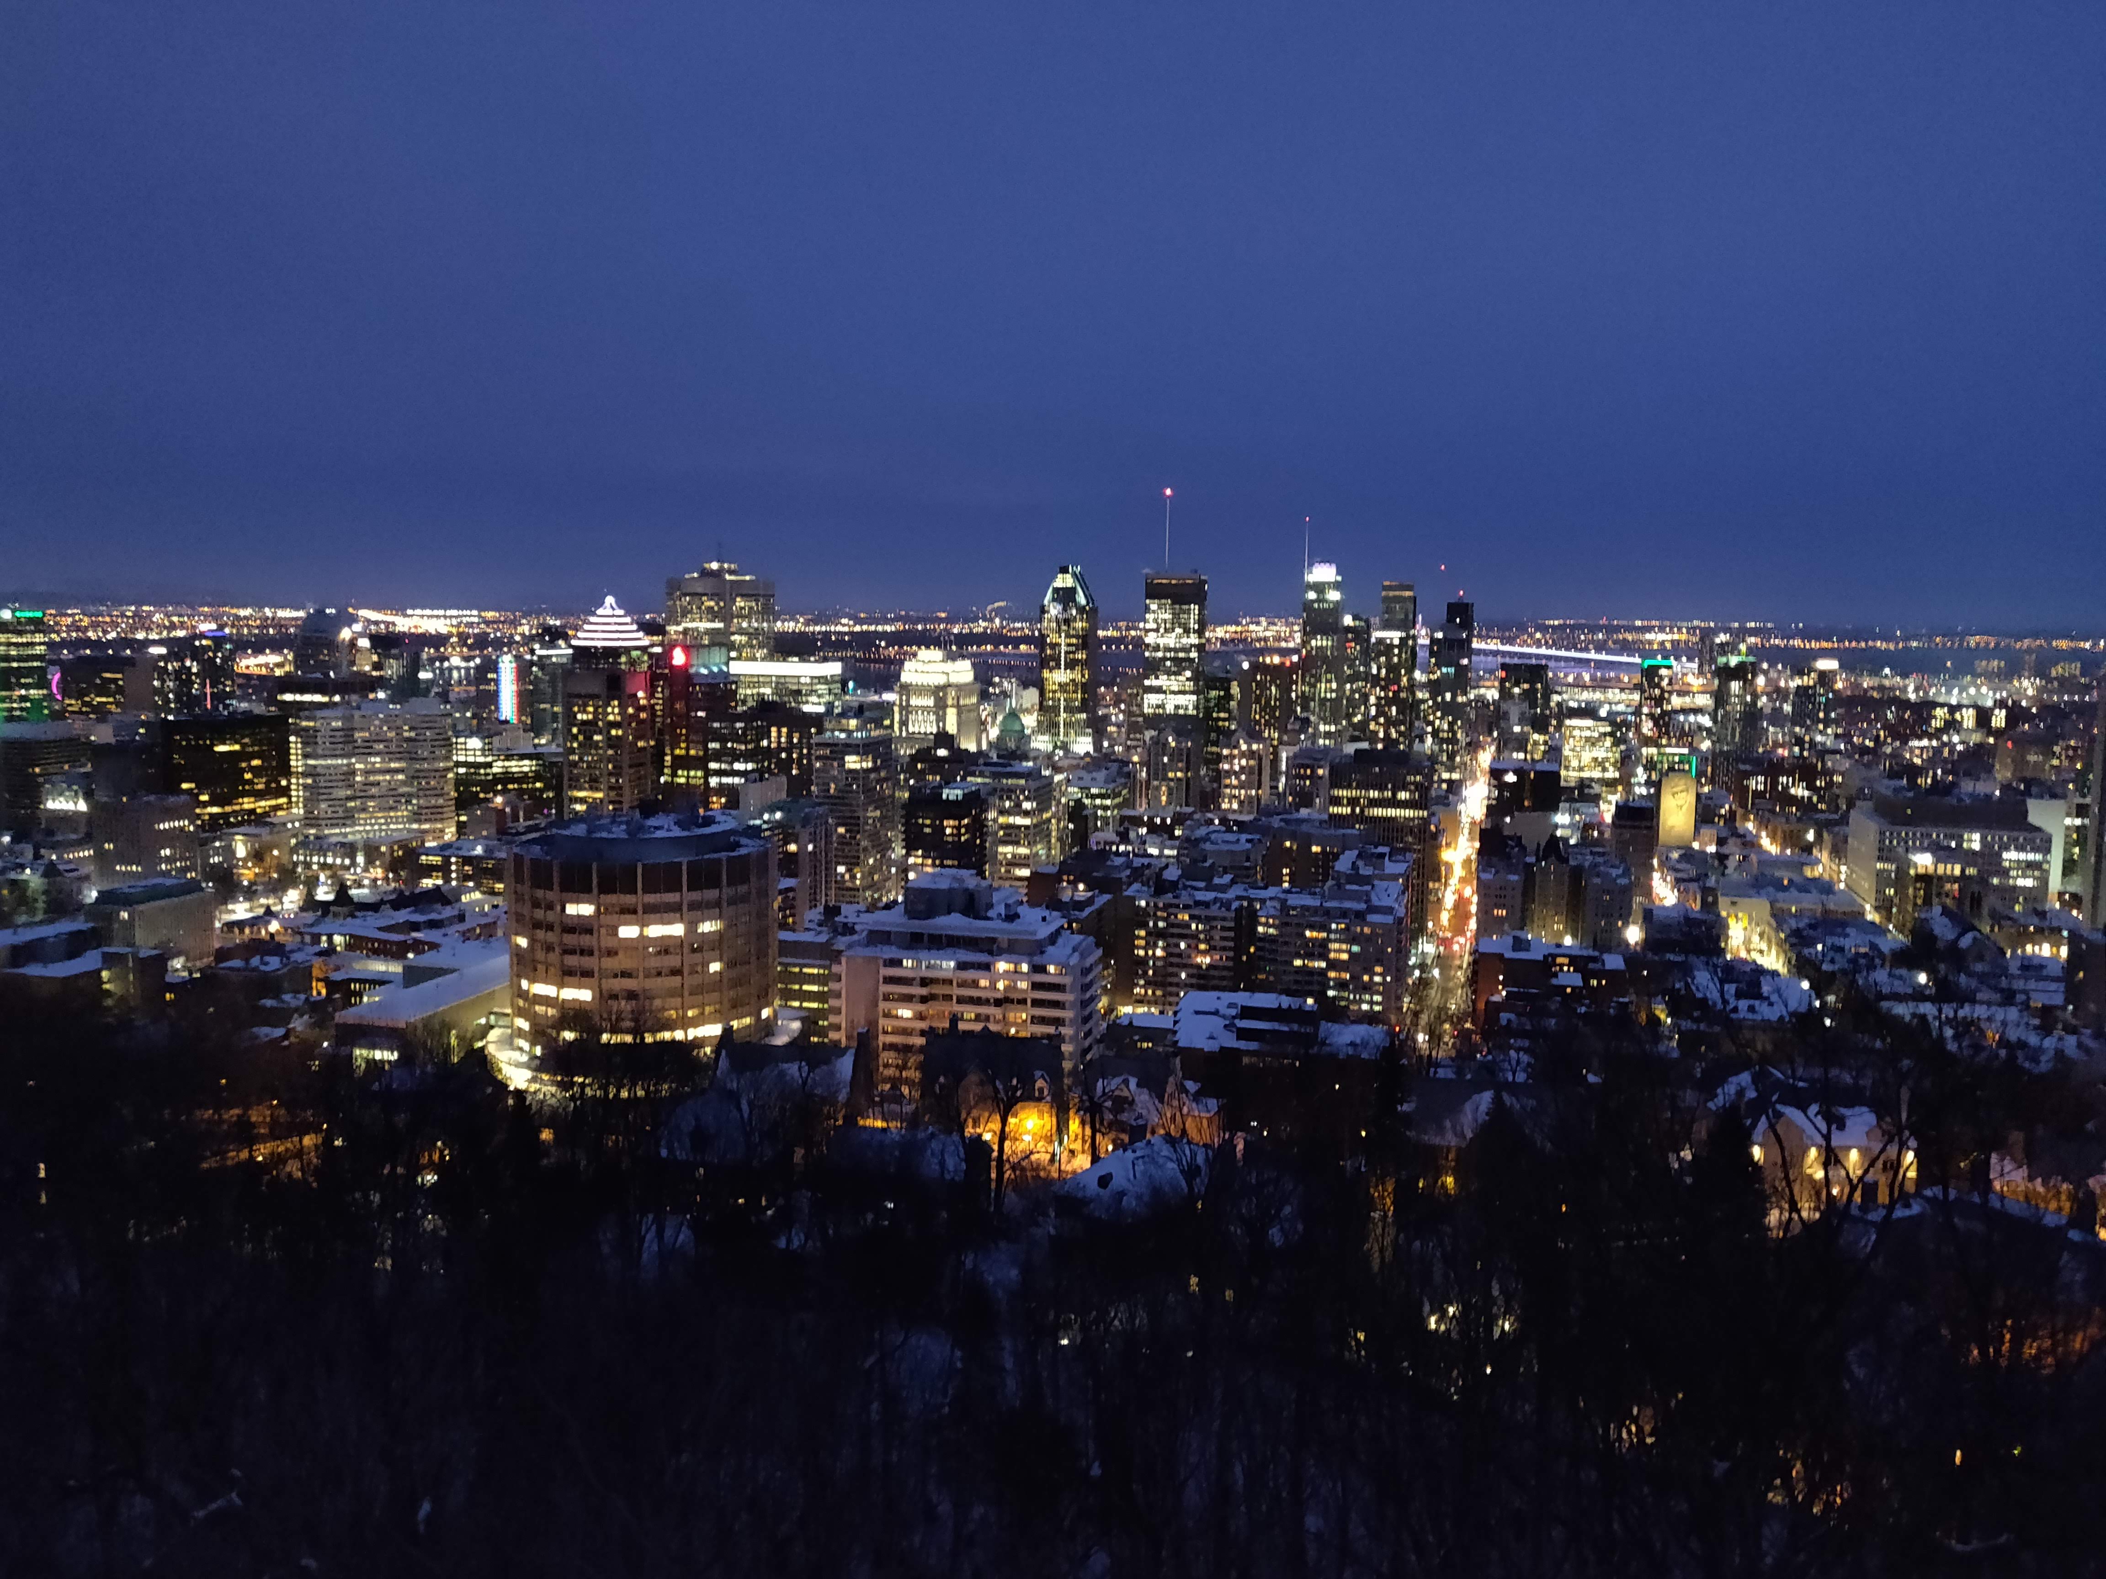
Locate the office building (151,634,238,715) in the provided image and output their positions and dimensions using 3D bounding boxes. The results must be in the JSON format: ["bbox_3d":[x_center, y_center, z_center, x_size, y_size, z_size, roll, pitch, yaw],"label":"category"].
[{"bbox_3d":[-785.900,-81.190,1394.800,50.810,119.210,40.650,3,7,16],"label":"office building"}]

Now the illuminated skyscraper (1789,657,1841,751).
[{"bbox_3d":[650.990,-55.540,1298.320,38.000,106.000,32.000,3,7,17],"label":"illuminated skyscraper"}]

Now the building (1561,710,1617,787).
[{"bbox_3d":[390.570,-15.310,1108.700,33.490,81.040,33.490,3,7,16],"label":"building"}]

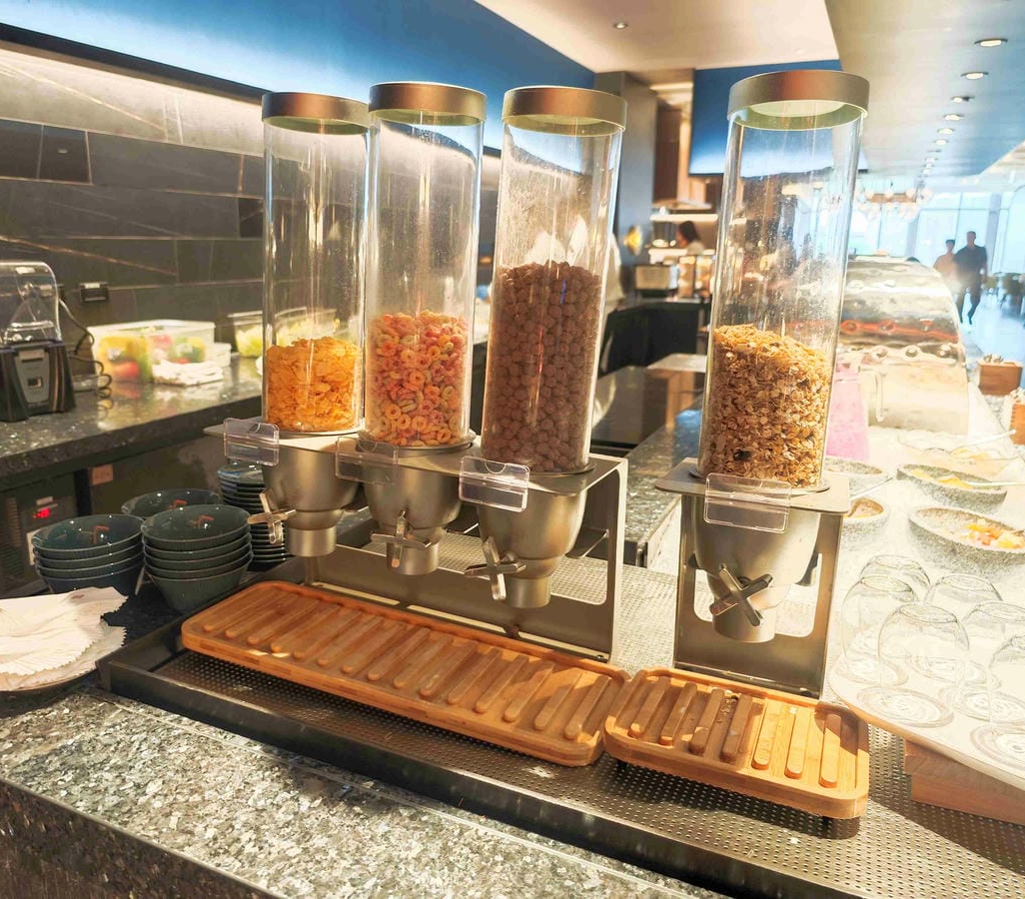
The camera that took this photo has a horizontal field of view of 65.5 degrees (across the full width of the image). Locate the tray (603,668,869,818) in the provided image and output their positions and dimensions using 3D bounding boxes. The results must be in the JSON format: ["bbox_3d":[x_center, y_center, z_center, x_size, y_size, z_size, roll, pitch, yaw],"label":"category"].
[{"bbox_3d":[0.223,0.282,0.790,0.239,0.021,0.162,8,16,22],"label":"tray"}]

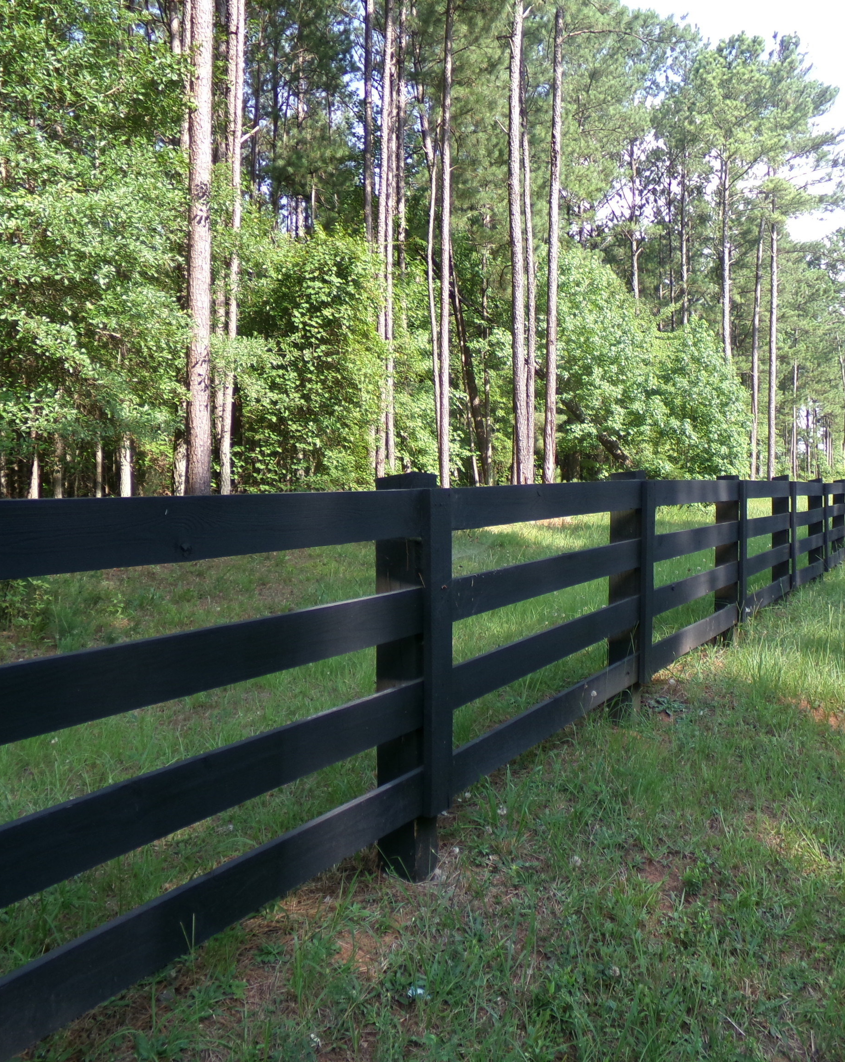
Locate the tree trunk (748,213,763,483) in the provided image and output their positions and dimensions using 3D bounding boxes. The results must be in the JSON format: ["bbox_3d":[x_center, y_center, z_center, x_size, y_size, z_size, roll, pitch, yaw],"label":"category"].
[{"bbox_3d":[16.986,-9.042,50.000,0.340,14.000,0.340,0,3,0],"label":"tree trunk"}]

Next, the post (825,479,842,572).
[{"bbox_3d":[5.781,-0.093,13.700,0.140,1.230,0.140,2,4,29],"label":"post"}]

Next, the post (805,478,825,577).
[{"bbox_3d":[4.733,-0.007,11.800,0.140,1.250,0.140,2,4,29],"label":"post"}]

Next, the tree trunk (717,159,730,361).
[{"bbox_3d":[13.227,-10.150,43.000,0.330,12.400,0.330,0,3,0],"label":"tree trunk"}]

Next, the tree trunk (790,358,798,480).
[{"bbox_3d":[22.682,-6.524,60.000,0.280,7.700,0.280,0,3,0],"label":"tree trunk"}]

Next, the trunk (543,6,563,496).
[{"bbox_3d":[3.723,-7.777,28.000,0.360,14.400,0.360,0,3,0],"label":"trunk"}]

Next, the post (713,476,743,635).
[{"bbox_3d":[2.352,0.208,7.550,0.140,1.290,0.140,2,4,29],"label":"post"}]

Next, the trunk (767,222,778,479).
[{"bbox_3d":[17.419,-8.806,49.000,0.340,13.500,0.340,0,3,0],"label":"trunk"}]

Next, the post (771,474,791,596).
[{"bbox_3d":[3.543,0.077,9.700,0.140,1.270,0.140,2,4,29],"label":"post"}]

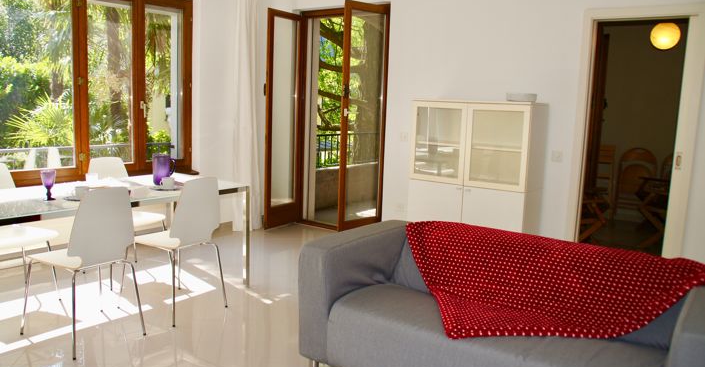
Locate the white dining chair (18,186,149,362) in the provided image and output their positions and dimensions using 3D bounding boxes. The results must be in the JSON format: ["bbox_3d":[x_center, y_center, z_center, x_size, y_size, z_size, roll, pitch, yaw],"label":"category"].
[{"bbox_3d":[-1.508,0.428,2.964,0.550,0.875,0.480,8,10,35],"label":"white dining chair"}]

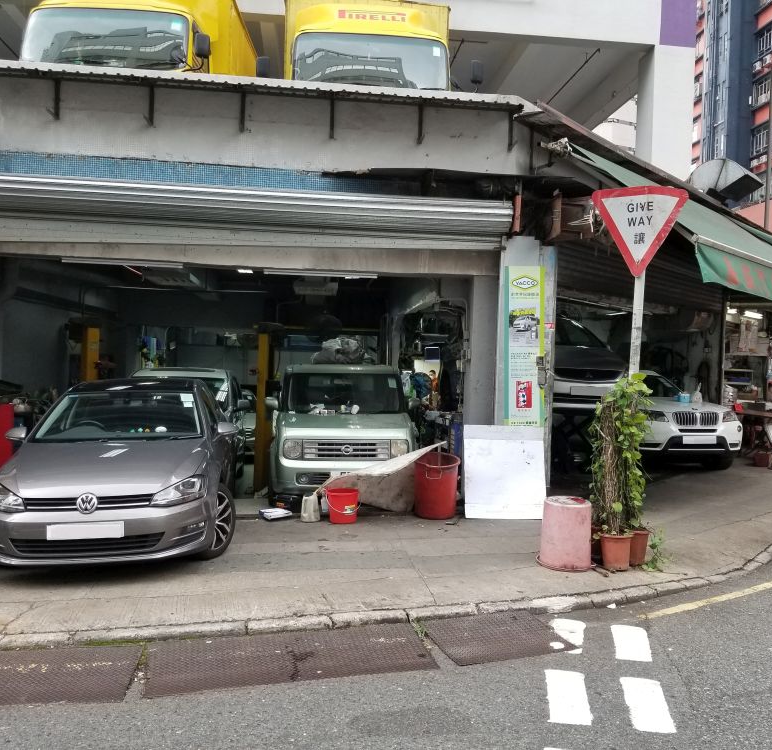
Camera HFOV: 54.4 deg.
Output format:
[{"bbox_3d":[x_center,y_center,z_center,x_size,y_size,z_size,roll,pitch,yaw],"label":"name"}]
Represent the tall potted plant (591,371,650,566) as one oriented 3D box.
[{"bbox_3d":[1.950,0.790,6.220,0.480,1.630,0.450,2,1,-8],"label":"tall potted plant"}]

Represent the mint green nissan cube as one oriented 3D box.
[{"bbox_3d":[-0.630,0.690,9.830,1.720,1.650,3.750,1,1,-6],"label":"mint green nissan cube"}]

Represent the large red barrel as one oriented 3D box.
[{"bbox_3d":[0.560,1.220,8.150,0.480,0.660,0.480,2,1,0],"label":"large red barrel"}]

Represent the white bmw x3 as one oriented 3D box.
[{"bbox_3d":[3.860,0.640,12.700,1.920,1.660,4.630,1,1,-13],"label":"white bmw x3"}]

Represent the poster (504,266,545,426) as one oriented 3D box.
[{"bbox_3d":[1.530,-0.310,8.280,0.450,1.800,0.020,0,1,-7],"label":"poster"}]

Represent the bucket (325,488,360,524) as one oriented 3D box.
[{"bbox_3d":[-0.450,1.360,7.760,0.340,0.330,0.330,2,1,-6],"label":"bucket"}]

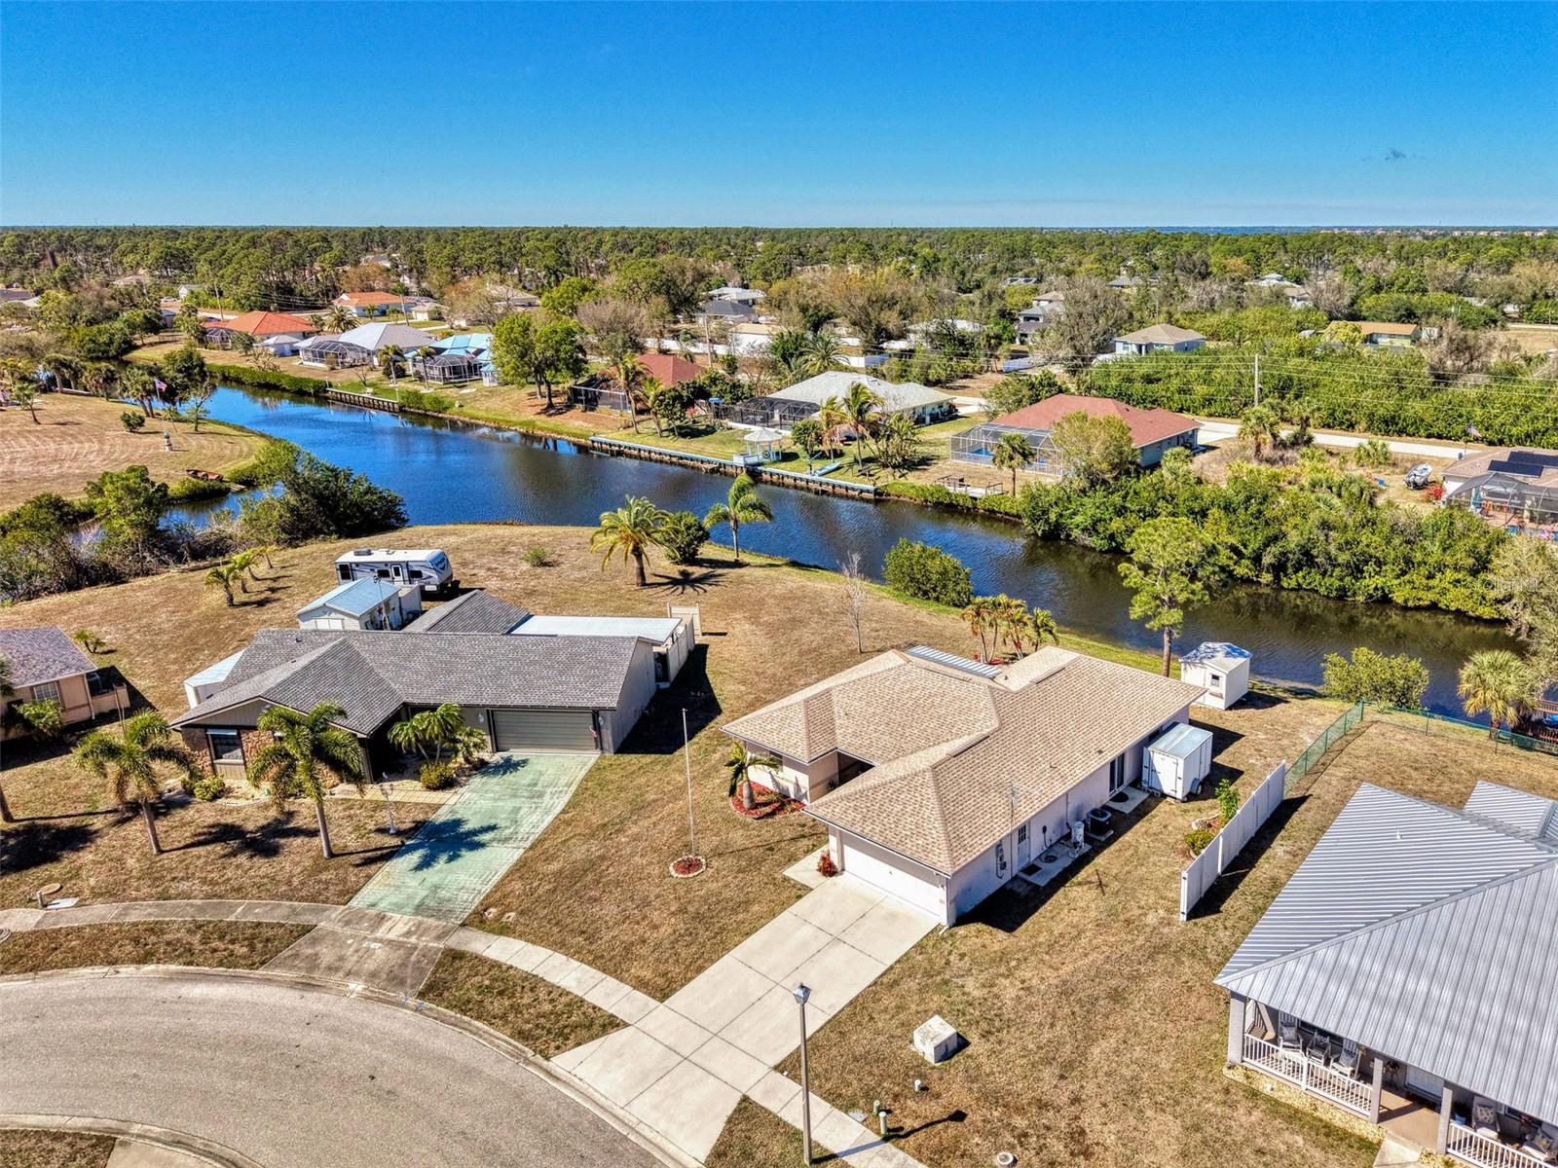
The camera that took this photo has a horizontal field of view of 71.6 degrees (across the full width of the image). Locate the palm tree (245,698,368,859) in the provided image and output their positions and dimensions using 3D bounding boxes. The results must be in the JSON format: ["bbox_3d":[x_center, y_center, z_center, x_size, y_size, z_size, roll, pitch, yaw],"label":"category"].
[{"bbox_3d":[-18.643,7.870,43.082,4.661,6.963,4.661,-1,18,0],"label":"palm tree"}]

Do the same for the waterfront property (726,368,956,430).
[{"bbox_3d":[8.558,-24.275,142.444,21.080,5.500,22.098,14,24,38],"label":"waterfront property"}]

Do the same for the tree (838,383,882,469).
[{"bbox_3d":[9.000,-17.248,118.182,4.800,9.300,4.800,0,18,0],"label":"tree"}]

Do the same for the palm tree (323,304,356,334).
[{"bbox_3d":[-96.811,-57.627,238.532,7.241,8.389,7.241,-1,18,0],"label":"palm tree"}]

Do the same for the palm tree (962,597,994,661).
[{"bbox_3d":[12.250,2.841,66.056,2.100,4.000,2.100,0,18,0],"label":"palm tree"}]

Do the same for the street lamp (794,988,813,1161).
[{"bbox_3d":[0.736,13.475,29.382,0.480,5.900,0.480,0,18,0],"label":"street lamp"}]

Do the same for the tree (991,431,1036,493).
[{"bbox_3d":[23.138,-11.756,105.180,4.300,6.000,4.200,0,18,0],"label":"tree"}]

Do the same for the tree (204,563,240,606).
[{"bbox_3d":[-37.497,0.030,72.933,2.295,3.073,2.295,-1,18,0],"label":"tree"}]

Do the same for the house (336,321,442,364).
[{"bbox_3d":[-78.200,-48.295,217.140,14.500,5.900,16.000,12,22,31],"label":"house"}]

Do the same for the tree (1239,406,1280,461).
[{"bbox_3d":[54.500,-17.084,122.767,4.500,6.100,4.500,0,18,0],"label":"tree"}]

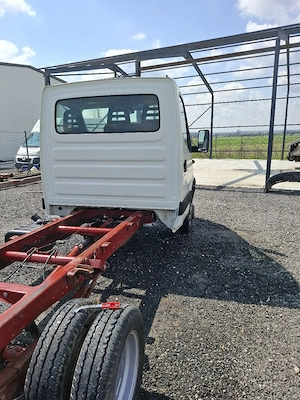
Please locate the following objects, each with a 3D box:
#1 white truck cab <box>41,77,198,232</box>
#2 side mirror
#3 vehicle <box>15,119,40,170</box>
[{"bbox_3d":[-0.290,-0.749,4.410,2.000,2.000,2.150,2,15,14],"label":"white truck cab"},{"bbox_3d":[0.785,-0.935,4.198,0.270,0.360,0.140,4,15,22],"label":"side mirror"},{"bbox_3d":[-4.303,-2.875,13.625,1.950,2.500,5.600,4,15,20],"label":"vehicle"}]

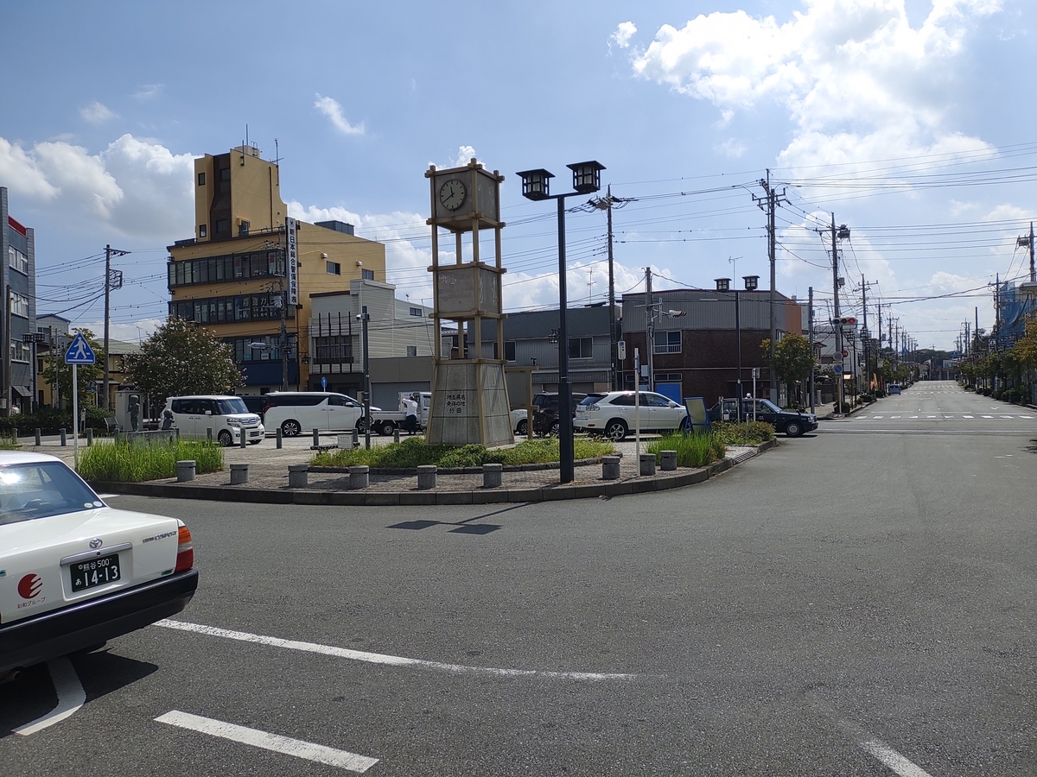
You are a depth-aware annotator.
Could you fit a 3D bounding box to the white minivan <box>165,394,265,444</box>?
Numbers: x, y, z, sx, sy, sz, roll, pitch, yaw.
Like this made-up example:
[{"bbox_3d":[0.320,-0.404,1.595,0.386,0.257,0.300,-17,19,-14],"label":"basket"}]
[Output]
[{"bbox_3d":[-11.000,1.159,29.100,3.400,1.780,1.480,-1,0,23],"label":"white minivan"}]

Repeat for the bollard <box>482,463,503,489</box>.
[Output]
[{"bbox_3d":[-0.455,1.532,14.200,0.345,0.390,0.345,-1,0,-2],"label":"bollard"}]

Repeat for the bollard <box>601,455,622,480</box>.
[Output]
[{"bbox_3d":[1.697,1.449,14.800,0.325,0.400,0.325,-1,0,0],"label":"bollard"}]

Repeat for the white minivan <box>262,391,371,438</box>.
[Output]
[{"bbox_3d":[-8.191,1.069,34.600,4.940,1.930,1.850,-1,0,-5],"label":"white minivan"}]

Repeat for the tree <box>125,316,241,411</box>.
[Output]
[{"bbox_3d":[-17.181,-0.611,41.500,5.800,5.750,5.600,-1,0,-22],"label":"tree"}]

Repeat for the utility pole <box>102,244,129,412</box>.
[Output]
[{"bbox_3d":[-31.152,-4.272,62.765,0.450,13.750,2.200,0,0,26],"label":"utility pole"}]

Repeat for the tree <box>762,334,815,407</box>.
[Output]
[{"bbox_3d":[16.585,-0.832,50.001,3.200,5.100,3.200,-1,0,26],"label":"tree"}]

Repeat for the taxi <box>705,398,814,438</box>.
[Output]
[{"bbox_3d":[10.150,1.168,34.050,4.650,1.530,1.700,-1,0,26],"label":"taxi"}]

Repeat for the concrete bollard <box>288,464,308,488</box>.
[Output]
[{"bbox_3d":[-4.067,1.610,14.900,0.345,0.390,0.345,-1,0,-15],"label":"concrete bollard"}]

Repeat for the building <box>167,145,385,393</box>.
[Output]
[{"bbox_3d":[-19.749,-7.911,66.759,13.300,21.100,11.000,-1,0,25],"label":"building"}]

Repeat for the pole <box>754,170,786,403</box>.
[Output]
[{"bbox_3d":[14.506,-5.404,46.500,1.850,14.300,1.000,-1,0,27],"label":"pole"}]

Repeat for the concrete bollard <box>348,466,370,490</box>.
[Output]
[{"bbox_3d":[-2.898,1.632,14.679,0.355,0.400,0.355,-1,0,-11],"label":"concrete bollard"}]

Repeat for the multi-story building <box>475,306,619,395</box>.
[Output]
[{"bbox_3d":[3.143,-1.638,59.176,10.900,7.200,10.000,-1,0,26],"label":"multi-story building"}]

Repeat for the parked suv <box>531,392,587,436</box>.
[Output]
[{"bbox_3d":[2.923,0.968,33.119,4.550,1.660,1.800,-1,0,-14],"label":"parked suv"}]

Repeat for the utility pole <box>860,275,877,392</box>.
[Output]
[{"bbox_3d":[35.393,-5.091,82.000,1.750,12.900,0.700,-1,0,27],"label":"utility pole"}]

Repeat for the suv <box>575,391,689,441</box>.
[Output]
[{"bbox_3d":[4.282,0.902,28.100,4.730,1.680,1.845,-1,0,-16],"label":"suv"}]

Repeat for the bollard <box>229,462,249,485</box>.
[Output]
[{"bbox_3d":[-5.275,1.598,15.300,0.330,0.400,0.330,-1,0,27],"label":"bollard"}]

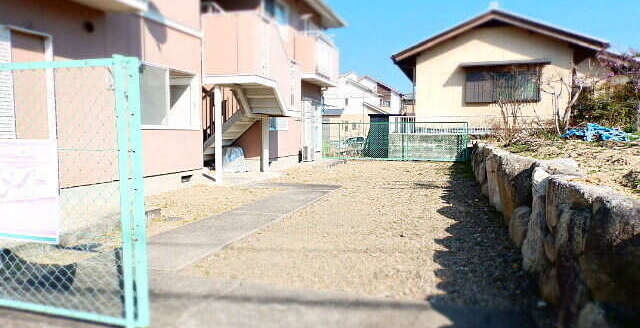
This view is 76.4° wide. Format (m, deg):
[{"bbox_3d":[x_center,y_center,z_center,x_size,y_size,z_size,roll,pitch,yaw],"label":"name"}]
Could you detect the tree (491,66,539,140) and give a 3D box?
[{"bbox_3d":[6.122,-1.904,12.800,1.400,2.300,1.300,1,5,18],"label":"tree"}]

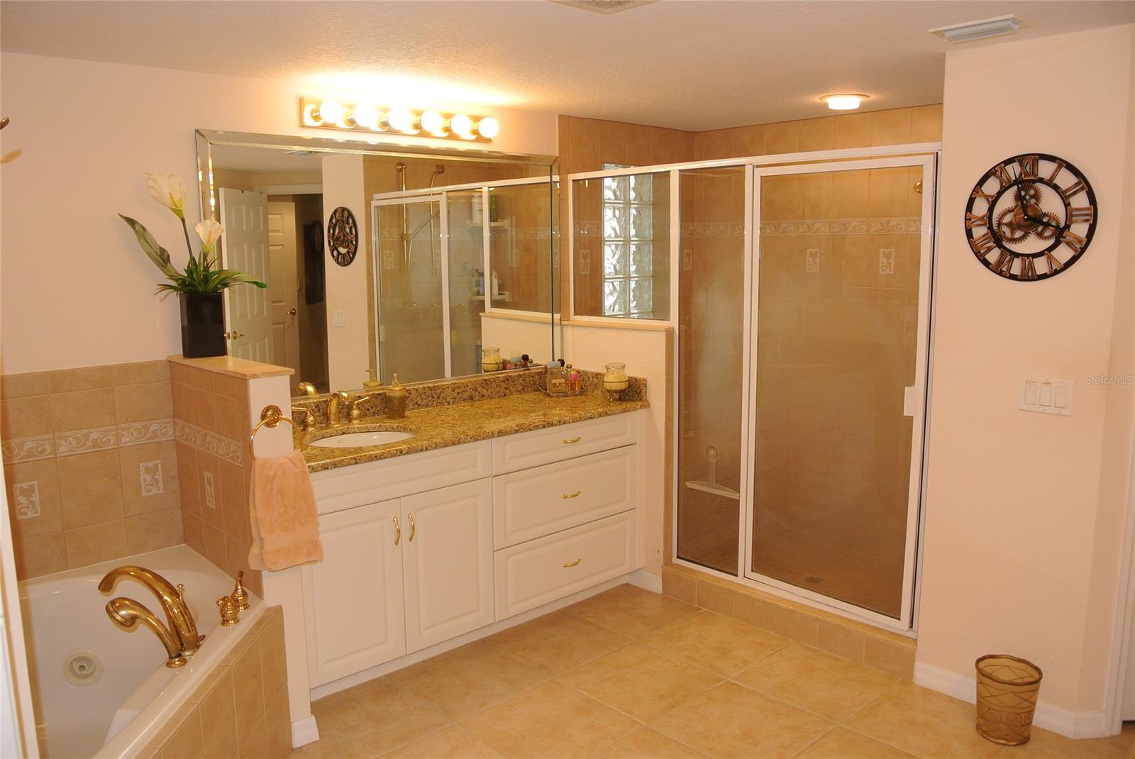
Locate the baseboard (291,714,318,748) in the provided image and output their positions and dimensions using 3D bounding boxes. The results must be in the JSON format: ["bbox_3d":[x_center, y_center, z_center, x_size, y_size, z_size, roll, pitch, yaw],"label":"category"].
[{"bbox_3d":[-0.858,1.147,2.775,0.098,0.088,0.016,-8,10,-42],"label":"baseboard"}]

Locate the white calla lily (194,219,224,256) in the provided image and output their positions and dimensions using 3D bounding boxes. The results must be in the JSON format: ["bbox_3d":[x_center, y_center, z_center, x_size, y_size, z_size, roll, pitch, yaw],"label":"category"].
[{"bbox_3d":[-1.282,-0.506,3.049,0.103,0.128,0.085,-4,8,-22],"label":"white calla lily"}]

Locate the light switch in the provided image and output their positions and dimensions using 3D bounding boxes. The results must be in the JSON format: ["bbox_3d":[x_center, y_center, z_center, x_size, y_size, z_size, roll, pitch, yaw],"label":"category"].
[{"bbox_3d":[1.551,0.054,2.755,0.010,0.115,0.160,-7,10,-43],"label":"light switch"}]

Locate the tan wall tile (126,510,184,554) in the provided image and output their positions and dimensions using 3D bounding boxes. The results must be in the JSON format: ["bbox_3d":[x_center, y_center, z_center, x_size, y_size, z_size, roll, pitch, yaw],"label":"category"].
[{"bbox_3d":[-1.494,0.556,3.085,0.195,0.137,0.010,-7,10,-43],"label":"tan wall tile"}]

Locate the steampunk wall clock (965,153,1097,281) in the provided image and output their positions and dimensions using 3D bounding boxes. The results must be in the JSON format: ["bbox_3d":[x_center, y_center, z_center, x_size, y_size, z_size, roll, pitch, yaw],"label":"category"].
[{"bbox_3d":[1.527,-0.536,2.823,0.405,0.410,0.030,8,12,44],"label":"steampunk wall clock"}]

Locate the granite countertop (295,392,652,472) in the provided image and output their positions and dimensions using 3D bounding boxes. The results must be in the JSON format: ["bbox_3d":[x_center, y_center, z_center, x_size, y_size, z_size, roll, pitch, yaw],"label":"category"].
[{"bbox_3d":[-0.472,0.178,3.567,1.762,0.040,0.608,-8,10,-42],"label":"granite countertop"}]

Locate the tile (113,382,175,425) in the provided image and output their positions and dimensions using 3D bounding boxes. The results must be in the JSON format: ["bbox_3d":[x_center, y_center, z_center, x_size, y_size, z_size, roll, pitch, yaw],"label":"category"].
[{"bbox_3d":[-1.540,0.087,3.106,0.192,0.145,0.010,-8,12,-40],"label":"tile"}]

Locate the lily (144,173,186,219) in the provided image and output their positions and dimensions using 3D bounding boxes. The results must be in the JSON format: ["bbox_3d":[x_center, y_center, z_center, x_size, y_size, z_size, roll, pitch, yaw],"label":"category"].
[{"bbox_3d":[-1.415,-0.646,2.999,0.130,0.165,0.110,-8,12,-40],"label":"lily"}]

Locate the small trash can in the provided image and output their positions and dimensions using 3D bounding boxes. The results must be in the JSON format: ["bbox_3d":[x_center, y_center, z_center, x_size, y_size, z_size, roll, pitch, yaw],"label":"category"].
[{"bbox_3d":[1.445,1.060,2.808,0.199,0.220,0.199,0,7,0],"label":"small trash can"}]

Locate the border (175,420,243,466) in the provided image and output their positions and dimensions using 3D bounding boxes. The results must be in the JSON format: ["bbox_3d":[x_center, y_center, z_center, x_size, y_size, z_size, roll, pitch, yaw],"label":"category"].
[{"bbox_3d":[-1.214,0.210,2.877,0.010,0.078,0.620,-8,10,-42],"label":"border"}]

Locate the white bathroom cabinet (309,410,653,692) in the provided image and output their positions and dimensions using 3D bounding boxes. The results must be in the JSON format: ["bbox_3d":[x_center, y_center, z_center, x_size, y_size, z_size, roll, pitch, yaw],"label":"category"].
[{"bbox_3d":[-0.481,0.608,3.662,1.790,0.810,0.573,-7,10,-43],"label":"white bathroom cabinet"}]

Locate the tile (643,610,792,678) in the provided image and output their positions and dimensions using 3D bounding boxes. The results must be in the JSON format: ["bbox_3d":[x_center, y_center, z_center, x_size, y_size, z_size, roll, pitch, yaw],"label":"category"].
[{"bbox_3d":[0.611,1.073,3.490,0.440,0.010,0.457,-8,10,-42],"label":"tile"}]

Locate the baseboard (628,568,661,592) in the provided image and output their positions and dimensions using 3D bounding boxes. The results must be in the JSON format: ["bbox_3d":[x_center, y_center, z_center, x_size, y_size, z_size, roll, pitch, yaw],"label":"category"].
[{"bbox_3d":[0.385,0.992,4.224,0.212,0.090,0.015,8,12,44],"label":"baseboard"}]

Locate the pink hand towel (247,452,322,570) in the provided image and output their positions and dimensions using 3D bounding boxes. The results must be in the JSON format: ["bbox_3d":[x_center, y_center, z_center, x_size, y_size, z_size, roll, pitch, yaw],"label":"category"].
[{"bbox_3d":[-0.848,0.392,2.556,0.200,0.355,0.080,-8,11,-42],"label":"pink hand towel"}]

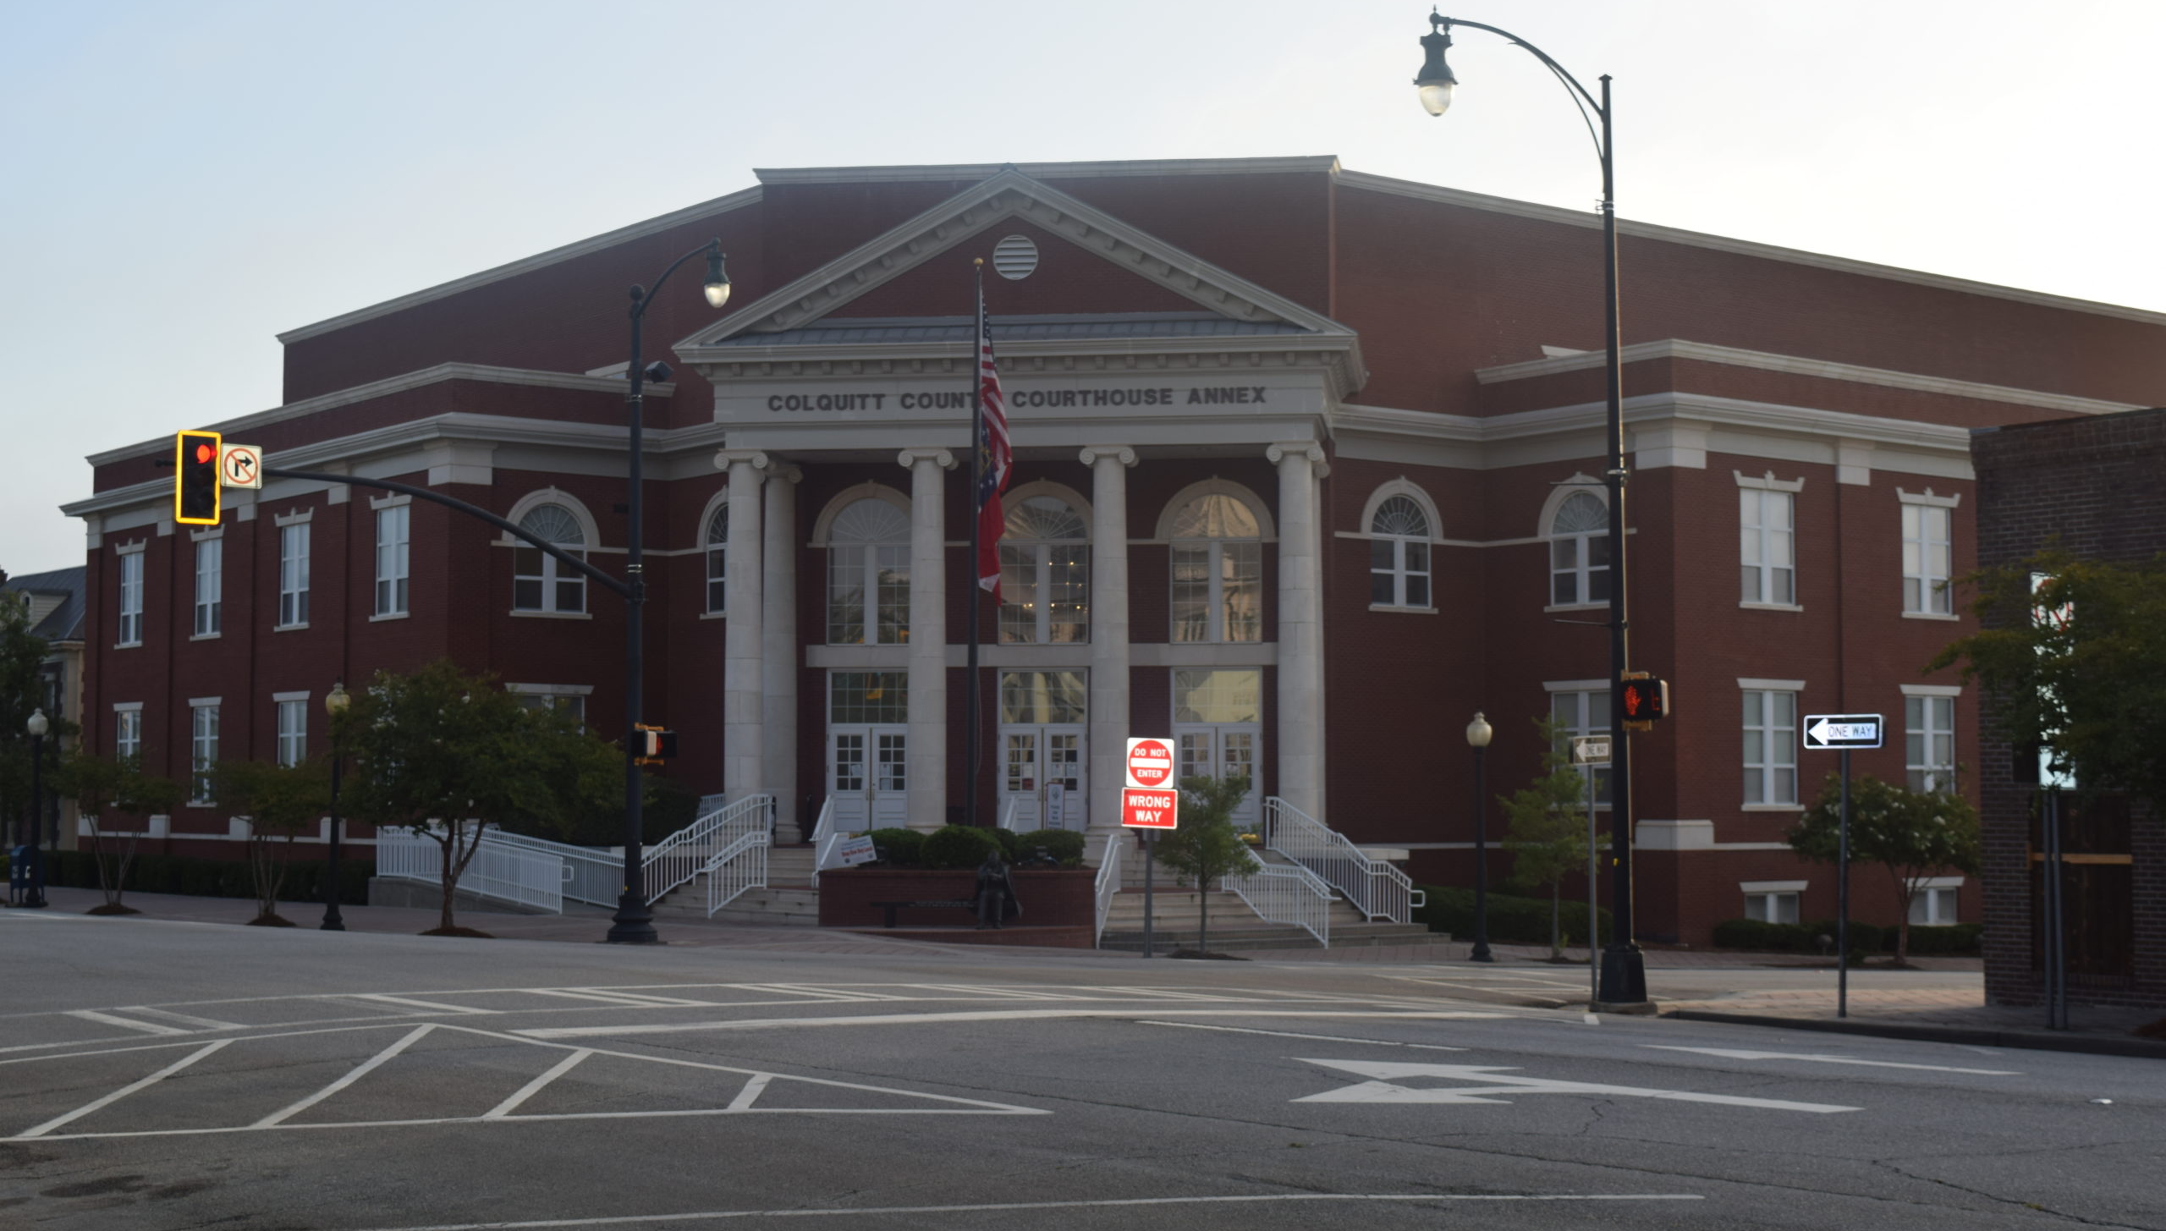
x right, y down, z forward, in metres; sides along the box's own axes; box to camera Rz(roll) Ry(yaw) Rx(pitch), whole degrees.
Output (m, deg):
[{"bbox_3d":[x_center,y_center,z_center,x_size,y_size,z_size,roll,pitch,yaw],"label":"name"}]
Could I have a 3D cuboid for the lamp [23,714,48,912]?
[{"bbox_3d":[-21.740,4.001,63.682,0.380,4.098,0.380,-1,-4,7],"label":"lamp"}]

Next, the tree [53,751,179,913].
[{"bbox_3d":[-18.584,4.152,58.859,2.300,3.074,2.300,-1,-4,7],"label":"tree"}]

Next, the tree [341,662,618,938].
[{"bbox_3d":[-10.593,3.110,53.500,4.900,4.700,4.700,0,-4,8],"label":"tree"}]

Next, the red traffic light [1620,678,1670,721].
[{"bbox_3d":[5.713,0.851,31.200,0.460,0.450,0.250,-3,-5,44],"label":"red traffic light"}]

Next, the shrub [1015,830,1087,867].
[{"bbox_3d":[-0.588,4.072,53.351,1.250,0.780,1.150,-1,-4,7],"label":"shrub"}]

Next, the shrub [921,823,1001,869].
[{"bbox_3d":[-2.148,4.099,54.102,1.400,0.833,1.350,0,-4,7],"label":"shrub"}]

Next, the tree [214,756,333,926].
[{"bbox_3d":[-14.598,4.052,55.219,2.150,2.929,2.150,0,-4,7],"label":"tree"}]

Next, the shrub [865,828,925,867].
[{"bbox_3d":[-3.560,4.459,59.500,1.150,0.850,1.150,0,-4,8],"label":"shrub"}]

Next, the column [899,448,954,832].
[{"bbox_3d":[-3.198,0.522,62.898,1.030,7.910,0.980,0,-4,8],"label":"column"}]

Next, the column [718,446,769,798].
[{"bbox_3d":[-7.004,0.557,63.401,1.030,7.950,0.980,0,-4,8],"label":"column"}]

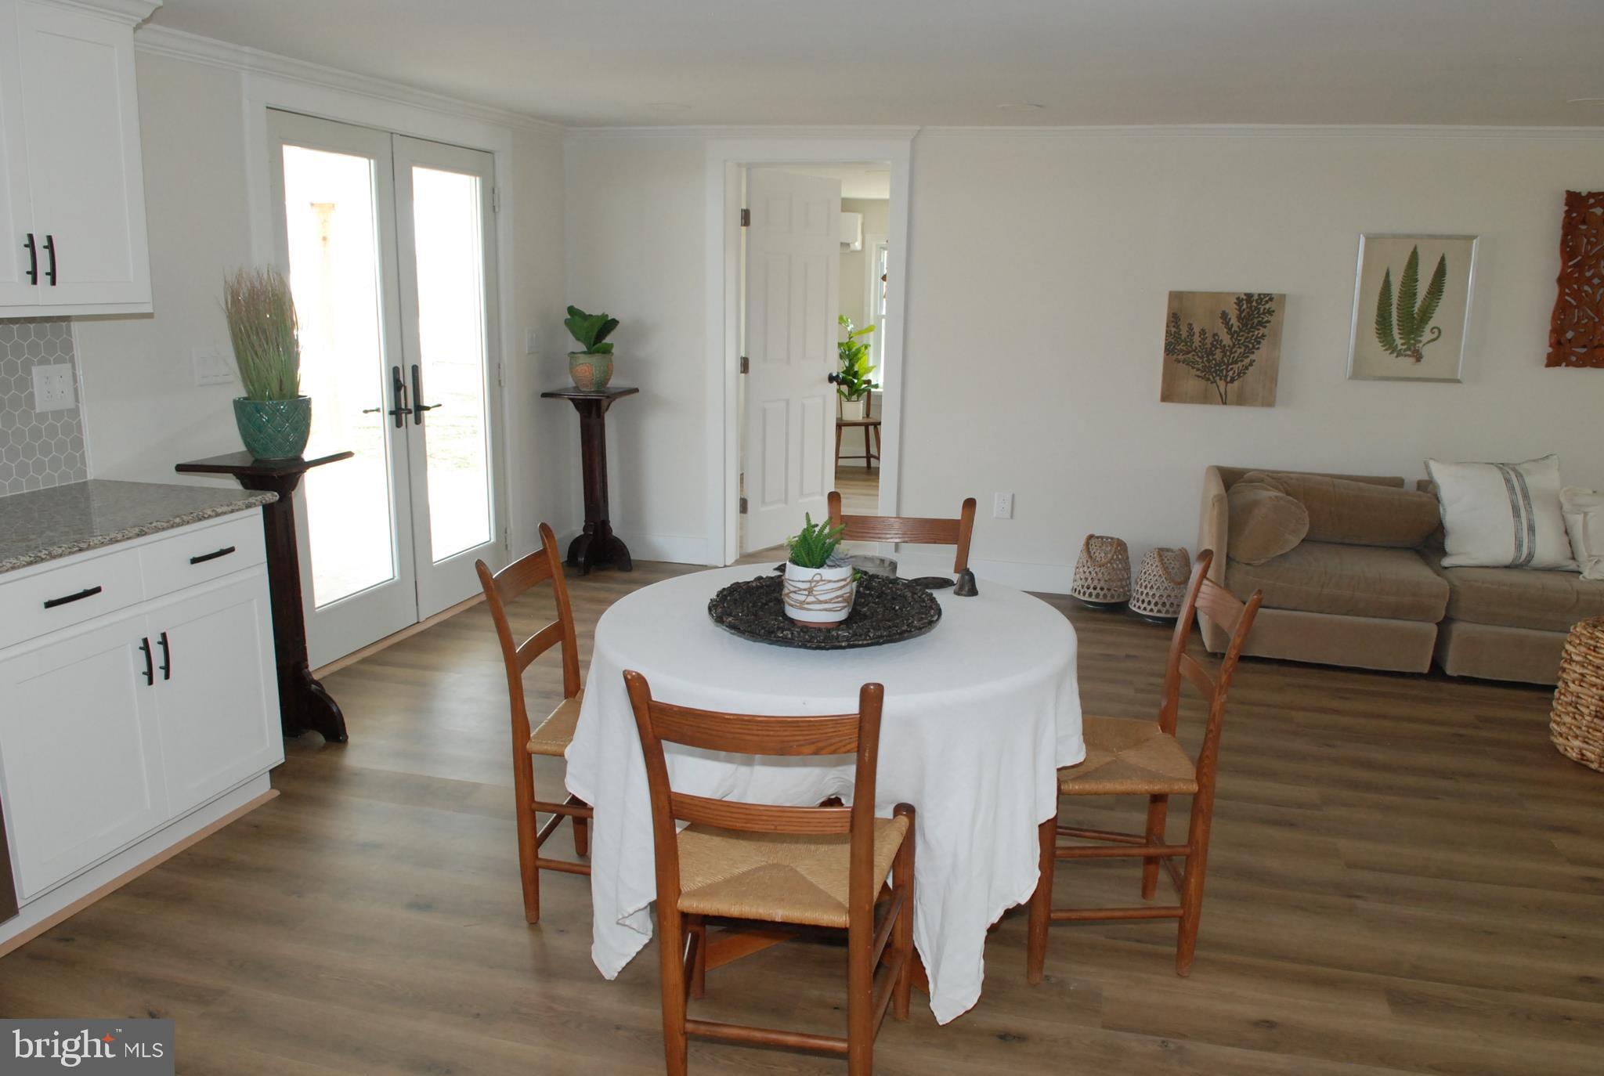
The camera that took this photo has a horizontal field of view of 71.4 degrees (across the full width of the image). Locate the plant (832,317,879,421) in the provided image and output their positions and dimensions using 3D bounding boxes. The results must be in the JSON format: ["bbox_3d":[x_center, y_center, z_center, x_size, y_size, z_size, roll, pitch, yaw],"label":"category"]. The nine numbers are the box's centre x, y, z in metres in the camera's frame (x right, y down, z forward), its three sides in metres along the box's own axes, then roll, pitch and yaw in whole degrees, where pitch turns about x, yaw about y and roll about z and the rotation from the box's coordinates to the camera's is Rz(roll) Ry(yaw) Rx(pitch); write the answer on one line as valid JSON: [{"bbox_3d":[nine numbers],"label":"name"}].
[{"bbox_3d":[0.412,-1.279,8.418,0.370,0.790,0.360,5,14,16],"label":"plant"}]

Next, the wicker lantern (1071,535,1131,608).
[{"bbox_3d":[1.429,0.166,5.285,0.280,0.335,0.280,6,14,22],"label":"wicker lantern"}]

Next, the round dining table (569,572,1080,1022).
[{"bbox_3d":[0.090,0.510,2.671,1.130,0.710,1.120,5,14,16],"label":"round dining table"}]

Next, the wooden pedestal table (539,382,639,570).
[{"bbox_3d":[-1.080,-0.294,5.855,0.370,0.930,0.390,4,13,14],"label":"wooden pedestal table"}]

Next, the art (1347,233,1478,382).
[{"bbox_3d":[2.617,-0.981,4.780,0.460,0.625,0.028,5,14,16],"label":"art"}]

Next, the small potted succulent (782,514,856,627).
[{"bbox_3d":[0.044,0.074,2.468,0.155,0.240,0.155,4,13,10],"label":"small potted succulent"}]

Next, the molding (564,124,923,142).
[{"bbox_3d":[-0.334,-1.970,5.450,1.838,0.075,0.065,4,13,13],"label":"molding"}]

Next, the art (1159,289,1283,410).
[{"bbox_3d":[1.896,-0.851,5.030,0.500,0.505,0.035,5,14,16],"label":"art"}]

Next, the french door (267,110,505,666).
[{"bbox_3d":[-1.694,-0.640,4.756,0.060,2.050,1.440,5,13,15],"label":"french door"}]

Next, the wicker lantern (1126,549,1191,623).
[{"bbox_3d":[1.648,0.222,5.102,0.285,0.325,0.285,1,13,0],"label":"wicker lantern"}]

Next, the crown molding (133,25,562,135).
[{"bbox_3d":[-1.579,-1.730,4.355,0.060,0.080,2.760,5,14,16],"label":"crown molding"}]

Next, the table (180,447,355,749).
[{"bbox_3d":[-1.681,0.206,3.607,0.370,0.930,0.390,3,13,10],"label":"table"}]

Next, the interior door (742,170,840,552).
[{"bbox_3d":[-0.053,-0.958,6.316,0.040,2.035,0.790,12,17,39],"label":"interior door"}]

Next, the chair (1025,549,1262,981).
[{"bbox_3d":[0.741,0.502,2.586,0.450,0.890,0.460,2,13,2],"label":"chair"}]

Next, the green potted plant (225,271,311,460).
[{"bbox_3d":[-1.691,-0.547,3.509,0.250,0.605,0.250,-5,15,-25],"label":"green potted plant"}]

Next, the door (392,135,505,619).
[{"bbox_3d":[-1.592,-0.709,5.089,0.050,2.030,0.730,5,13,15],"label":"door"}]

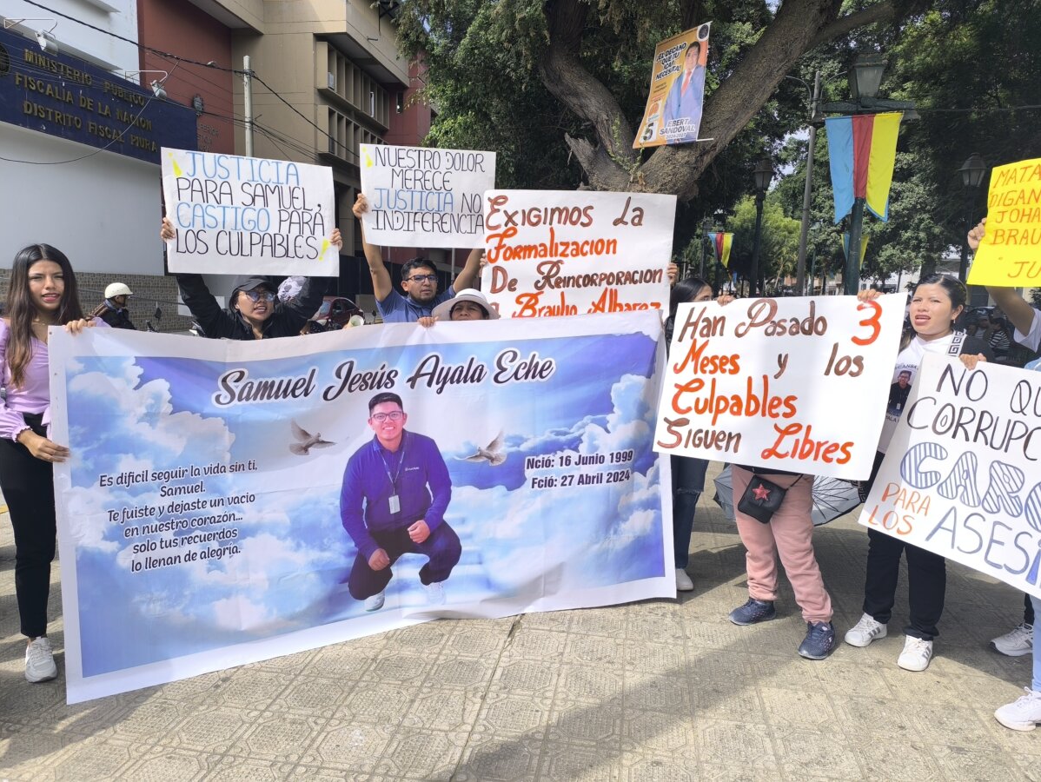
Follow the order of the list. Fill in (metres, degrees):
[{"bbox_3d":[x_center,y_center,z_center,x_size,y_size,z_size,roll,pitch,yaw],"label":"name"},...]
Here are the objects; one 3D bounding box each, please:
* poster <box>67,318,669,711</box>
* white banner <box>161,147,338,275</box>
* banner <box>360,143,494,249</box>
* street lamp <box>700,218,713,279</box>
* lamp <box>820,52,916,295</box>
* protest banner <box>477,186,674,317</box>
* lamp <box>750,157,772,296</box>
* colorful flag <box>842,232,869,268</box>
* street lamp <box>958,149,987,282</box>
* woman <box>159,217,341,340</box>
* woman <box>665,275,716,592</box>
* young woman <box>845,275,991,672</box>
[{"bbox_3d":[-0.465,0.356,2.761,2.370,1.290,0.170,-3,0,-18],"label":"poster"},{"bbox_3d":[-1.082,-0.713,2.828,0.660,0.485,0.030,-3,0,-30],"label":"white banner"},{"bbox_3d":[-0.458,-0.958,3.465,0.650,0.490,0.030,1,28,-4],"label":"banner"},{"bbox_3d":[4.663,-2.548,17.832,0.450,3.740,0.450,2,7,0],"label":"street lamp"},{"bbox_3d":[4.029,-1.827,8.404,1.100,4.280,0.500,2,8,9],"label":"lamp"},{"bbox_3d":[0.269,-0.618,3.345,0.915,0.660,0.030,1,9,-2],"label":"protest banner"},{"bbox_3d":[4.843,-2.628,14.299,0.450,4.220,0.450,2,8,9],"label":"lamp"},{"bbox_3d":[8.365,-3.483,17.300,0.720,0.930,0.100,2,7,0],"label":"colorful flag"},{"bbox_3d":[6.289,-1.518,9.845,0.450,3.770,0.450,2,7,0],"label":"street lamp"},{"bbox_3d":[-1.145,0.150,3.066,0.720,1.740,0.500,-2,8,-28],"label":"woman"},{"bbox_3d":[0.865,0.213,3.601,0.480,1.590,0.400,-2,8,-23],"label":"woman"},{"bbox_3d":[1.632,0.312,2.936,0.520,1.600,0.440,8,9,40],"label":"young woman"}]

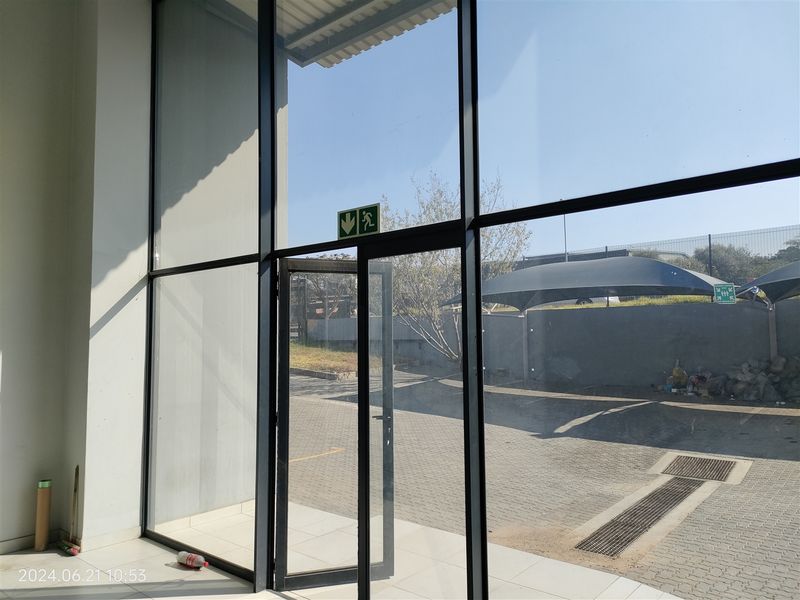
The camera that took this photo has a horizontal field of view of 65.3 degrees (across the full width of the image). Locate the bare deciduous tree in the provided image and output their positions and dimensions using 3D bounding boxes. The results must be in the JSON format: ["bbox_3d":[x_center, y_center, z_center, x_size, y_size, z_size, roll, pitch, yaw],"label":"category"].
[{"bbox_3d":[2.019,-1.018,22.300,5.100,6.800,4.700,-1,-5,0],"label":"bare deciduous tree"}]

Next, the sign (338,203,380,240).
[{"bbox_3d":[-0.247,-0.465,3.739,0.355,0.178,0.015,-5,-6,40],"label":"sign"}]

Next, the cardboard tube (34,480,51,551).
[{"bbox_3d":[-2.850,1.712,4.978,0.084,0.540,0.084,0,-5,0],"label":"cardboard tube"}]

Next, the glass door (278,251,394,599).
[{"bbox_3d":[-0.420,0.801,4.207,0.789,2.149,0.055,1,-5,-19],"label":"glass door"}]

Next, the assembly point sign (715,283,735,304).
[{"bbox_3d":[7.407,-0.141,14.200,0.440,0.440,0.020,-8,-8,34],"label":"assembly point sign"}]

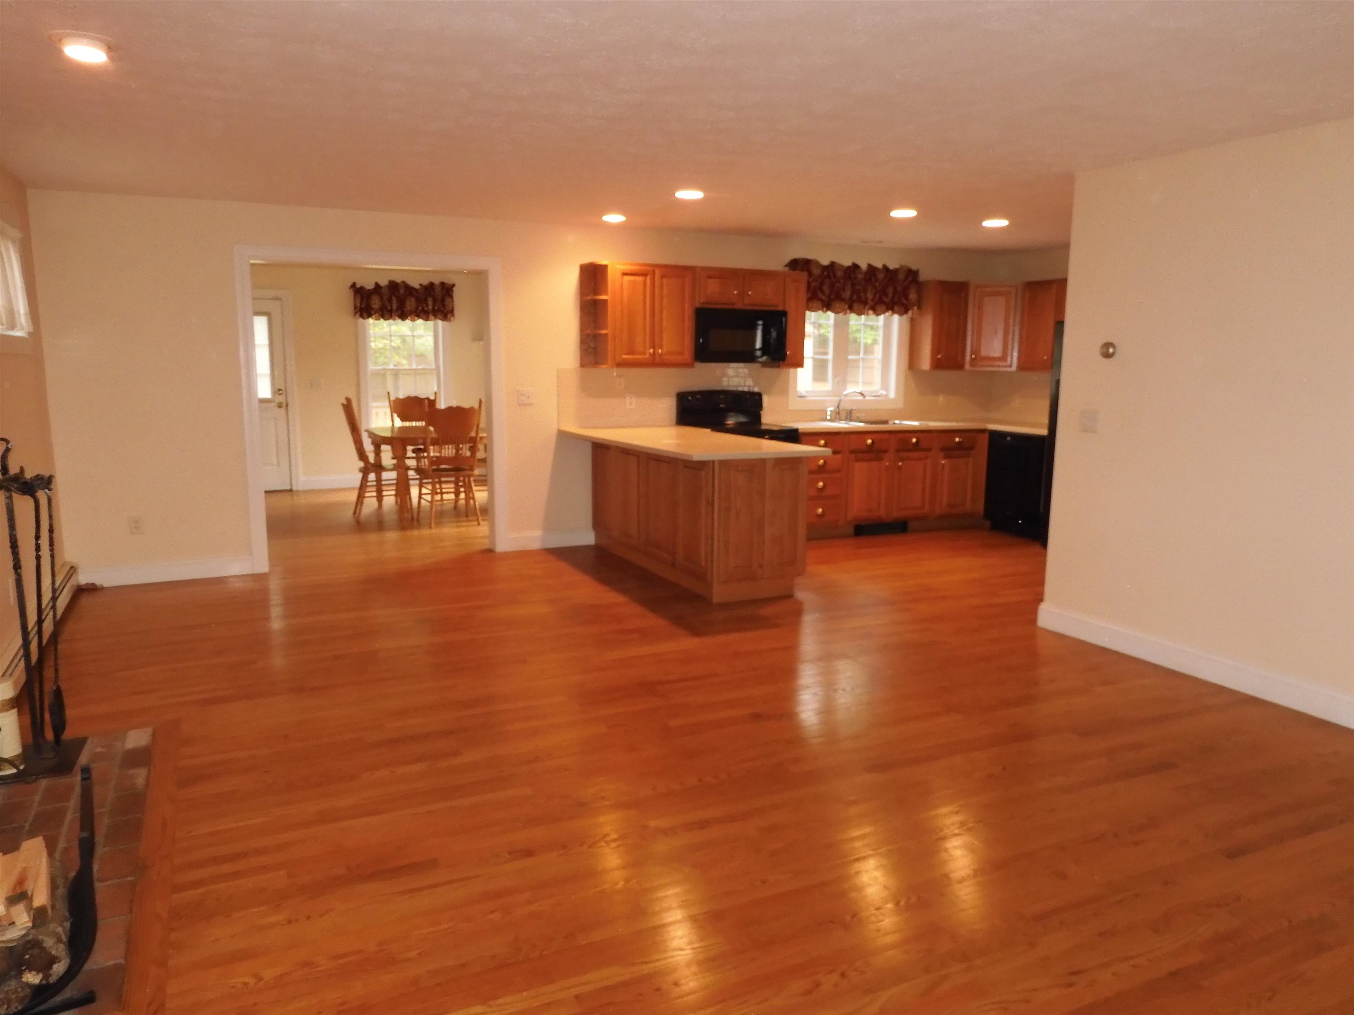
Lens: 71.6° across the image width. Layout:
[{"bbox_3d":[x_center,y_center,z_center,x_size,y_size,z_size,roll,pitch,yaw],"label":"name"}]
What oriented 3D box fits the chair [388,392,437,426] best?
[{"bbox_3d":[-2.431,-0.550,9.046,0.530,1.090,0.580,-5,11,-31],"label":"chair"}]

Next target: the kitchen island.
[{"bbox_3d":[0.012,-0.013,6.341,0.915,0.924,2.204,-4,10,-26],"label":"kitchen island"}]

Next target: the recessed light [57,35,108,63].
[{"bbox_3d":[-1.839,-1.413,2.896,0.185,0.050,0.185,-4,10,-26],"label":"recessed light"}]

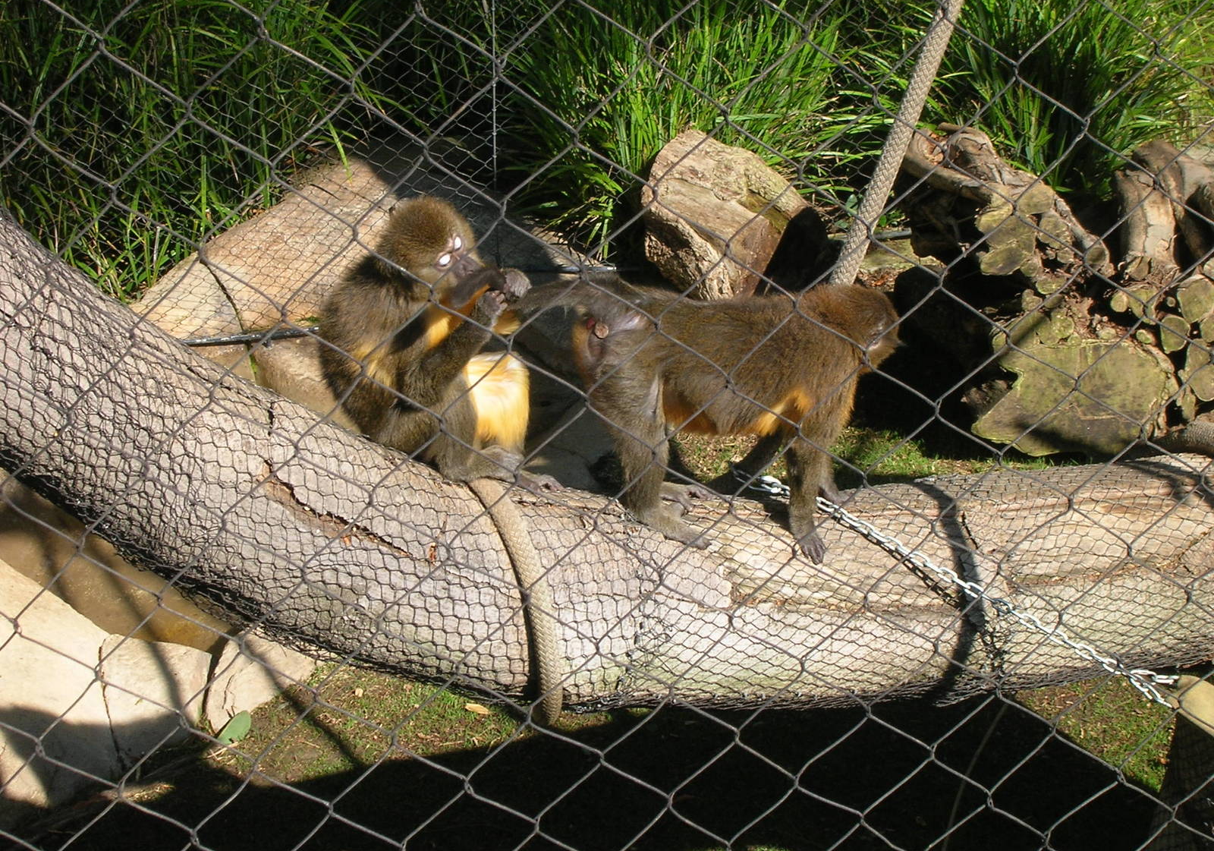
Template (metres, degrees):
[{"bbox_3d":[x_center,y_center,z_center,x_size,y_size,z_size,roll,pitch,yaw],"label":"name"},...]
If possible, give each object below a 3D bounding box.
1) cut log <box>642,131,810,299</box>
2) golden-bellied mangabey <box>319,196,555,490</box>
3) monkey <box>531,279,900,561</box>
[{"bbox_3d":[0.229,-0.373,6.550,0.280,0.240,0.230,22,35,34],"label":"cut log"},{"bbox_3d":[-0.248,-0.113,5.120,0.290,0.390,0.220,11,30,19],"label":"golden-bellied mangabey"},{"bbox_3d":[0.165,-0.011,5.080,0.490,0.370,0.180,-3,28,-6],"label":"monkey"}]

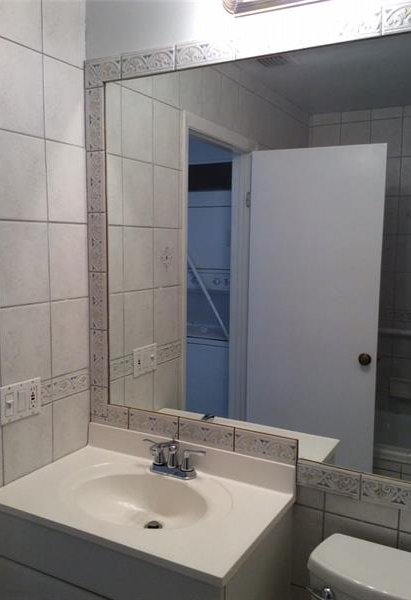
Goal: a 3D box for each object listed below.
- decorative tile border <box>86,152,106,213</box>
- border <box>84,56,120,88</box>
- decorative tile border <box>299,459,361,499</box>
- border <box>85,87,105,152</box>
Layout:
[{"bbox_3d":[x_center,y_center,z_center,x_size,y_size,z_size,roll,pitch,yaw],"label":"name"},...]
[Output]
[{"bbox_3d":[-0.367,-0.400,1.875,0.074,0.201,0.010,4,8,29],"label":"decorative tile border"},{"bbox_3d":[-0.332,-0.744,1.816,0.150,0.087,0.010,4,8,29],"label":"border"},{"bbox_3d":[0.352,0.511,1.576,0.183,0.077,0.010,4,8,29],"label":"decorative tile border"},{"bbox_3d":[-0.365,-0.602,1.851,0.074,0.201,0.010,4,8,29],"label":"border"}]

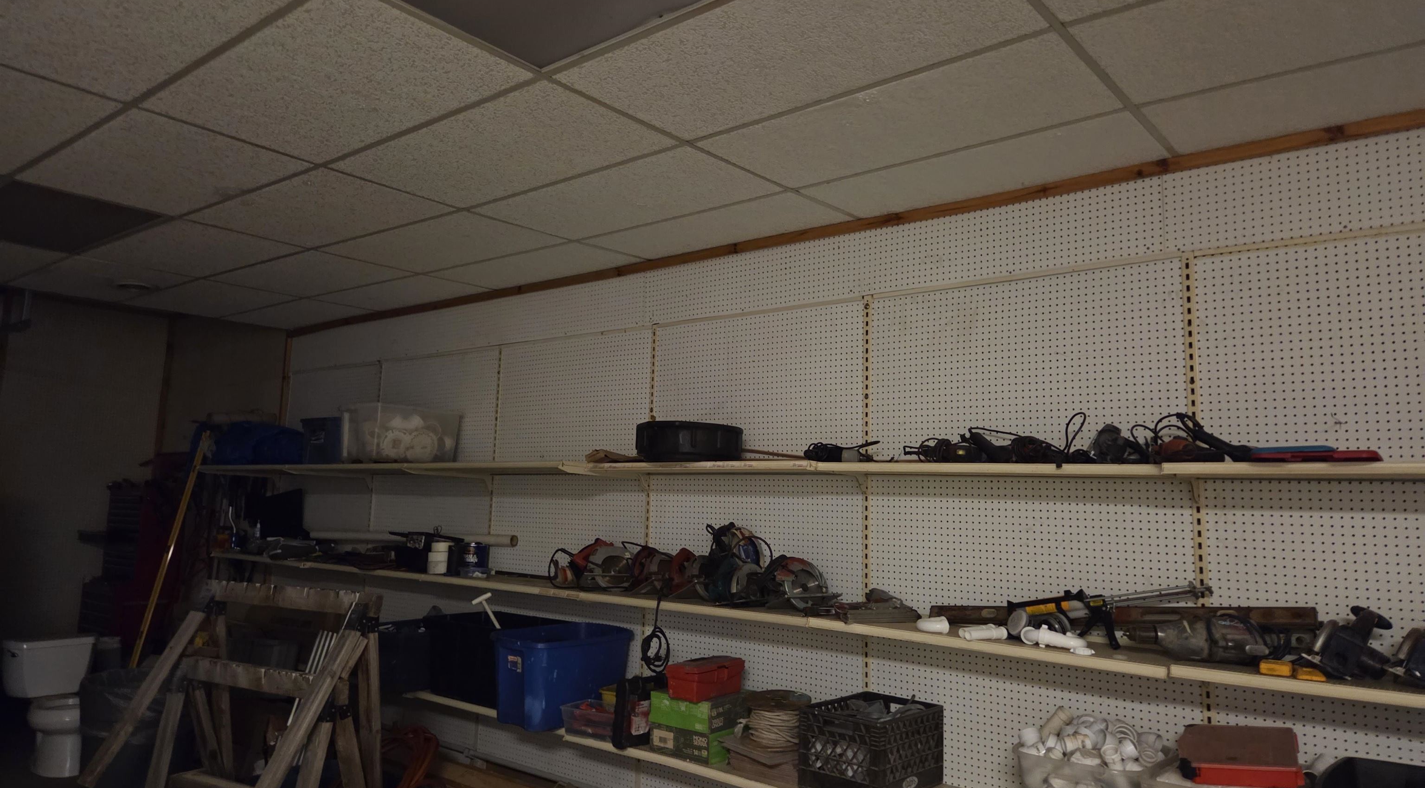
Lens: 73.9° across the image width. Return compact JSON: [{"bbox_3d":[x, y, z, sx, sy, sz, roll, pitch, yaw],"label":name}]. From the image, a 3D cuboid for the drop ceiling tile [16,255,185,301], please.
[{"bbox_3d":[-3.574,-0.665,5.571,1.147,0.020,0.598,-4,-8,39],"label":"drop ceiling tile"}]

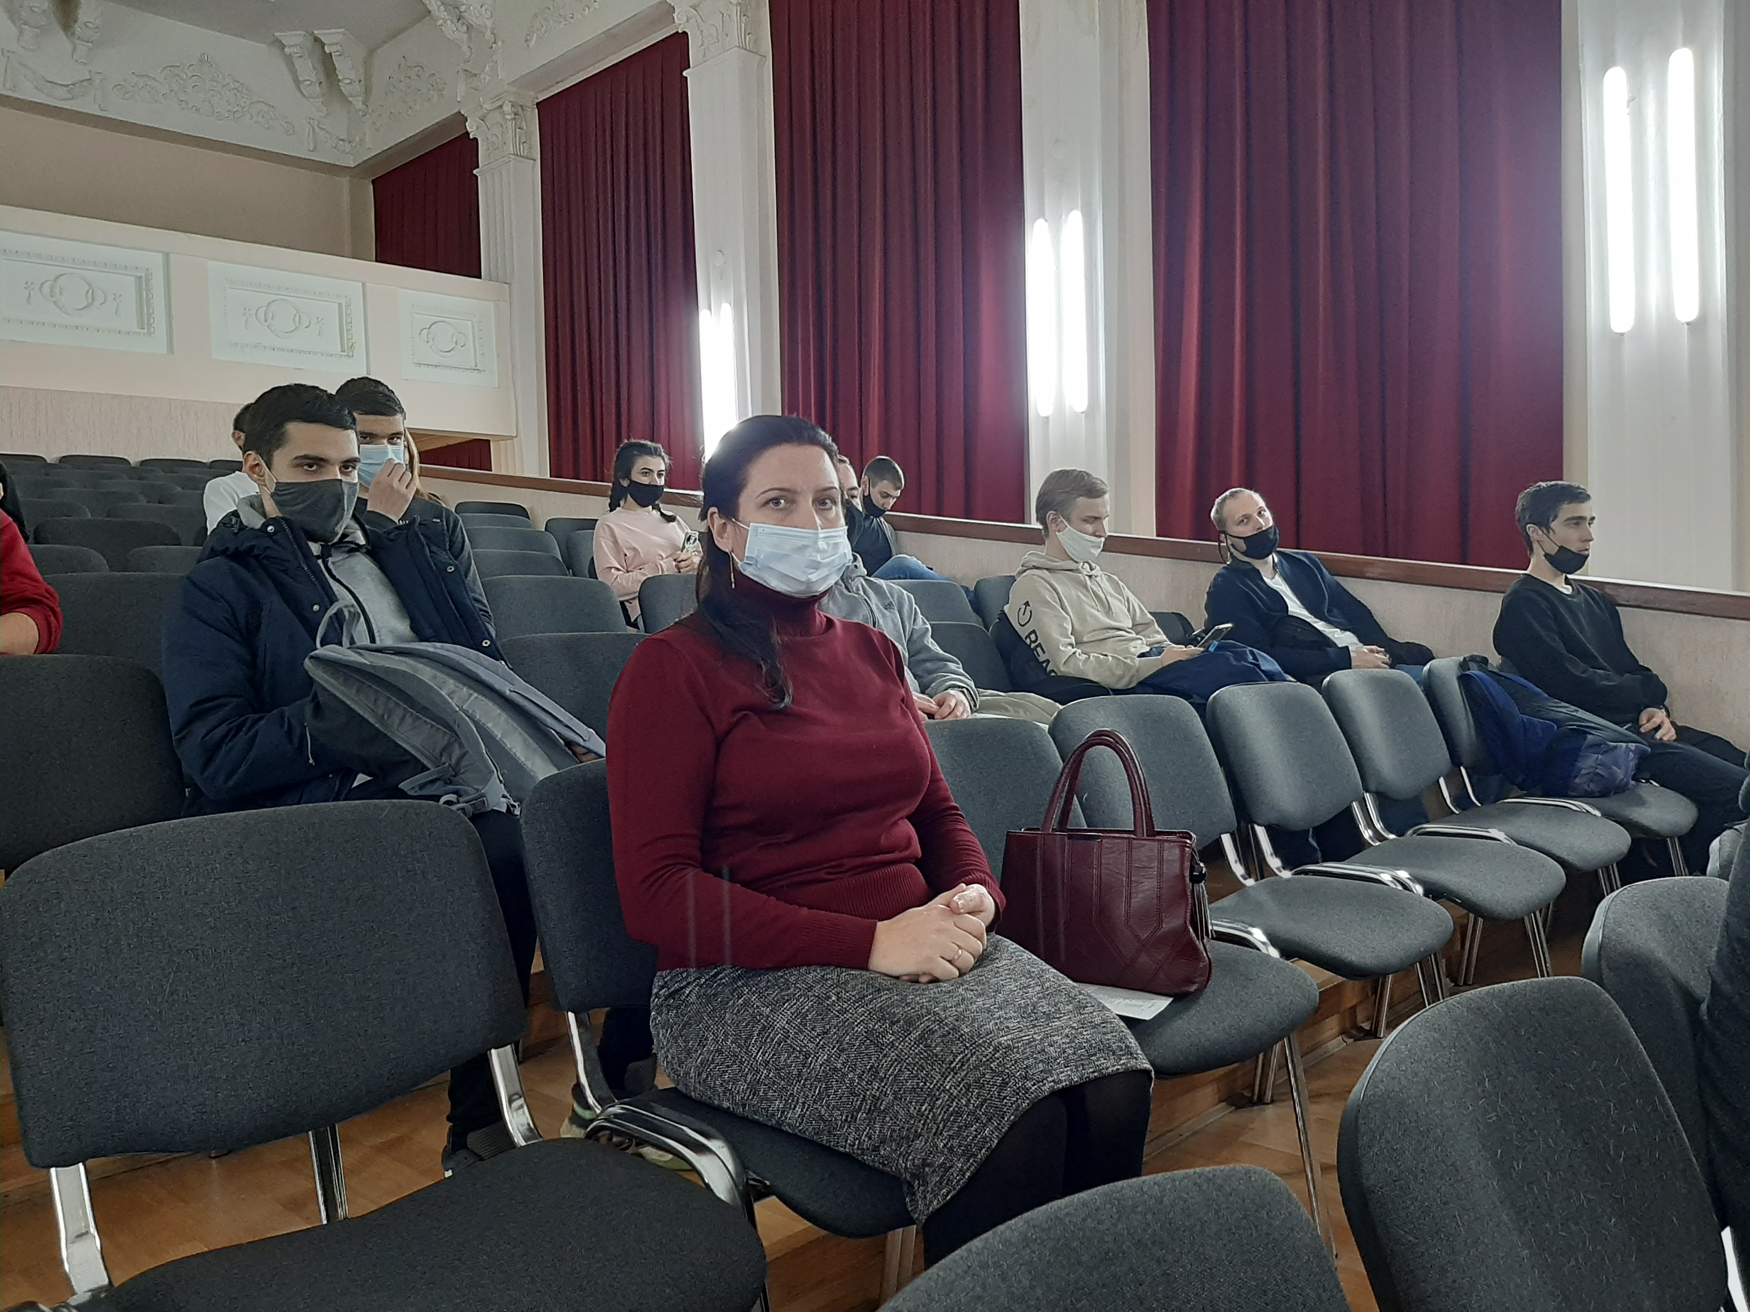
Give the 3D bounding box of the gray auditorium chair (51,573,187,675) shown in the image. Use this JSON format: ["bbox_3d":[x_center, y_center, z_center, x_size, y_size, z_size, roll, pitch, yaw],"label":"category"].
[{"bbox_3d":[-1.492,0.229,3.007,0.600,0.820,0.530,0,3,44],"label":"gray auditorium chair"}]

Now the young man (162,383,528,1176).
[{"bbox_3d":[-0.803,0.170,2.247,0.680,1.271,0.600,1,4,44],"label":"young man"}]

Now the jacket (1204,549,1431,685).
[{"bbox_3d":[1.477,-0.124,4.617,0.560,0.520,0.630,0,3,44],"label":"jacket"}]

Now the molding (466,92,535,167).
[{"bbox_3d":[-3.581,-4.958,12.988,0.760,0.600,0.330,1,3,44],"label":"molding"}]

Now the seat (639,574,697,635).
[{"bbox_3d":[-0.379,0.151,4.171,0.561,0.820,0.535,1,3,44],"label":"seat"}]

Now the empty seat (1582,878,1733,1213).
[{"bbox_3d":[1.112,0.673,1.468,0.561,0.820,0.535,1,3,44],"label":"empty seat"}]

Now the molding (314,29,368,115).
[{"bbox_3d":[-5.520,-6.058,14.151,0.330,0.550,0.750,-2,2,-1],"label":"molding"}]

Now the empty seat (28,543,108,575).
[{"bbox_3d":[-2.246,0.086,3.723,0.600,0.820,0.530,0,3,44],"label":"empty seat"}]

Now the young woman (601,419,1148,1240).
[{"bbox_3d":[0.018,0.329,1.573,0.680,1.255,0.520,1,4,44],"label":"young woman"}]

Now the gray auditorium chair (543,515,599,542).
[{"bbox_3d":[-1.393,-0.339,7.199,0.580,0.820,0.540,1,4,44],"label":"gray auditorium chair"}]

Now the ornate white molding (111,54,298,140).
[{"bbox_3d":[-6.605,-5.652,13.534,0.100,0.610,1.740,8,9,43],"label":"ornate white molding"}]

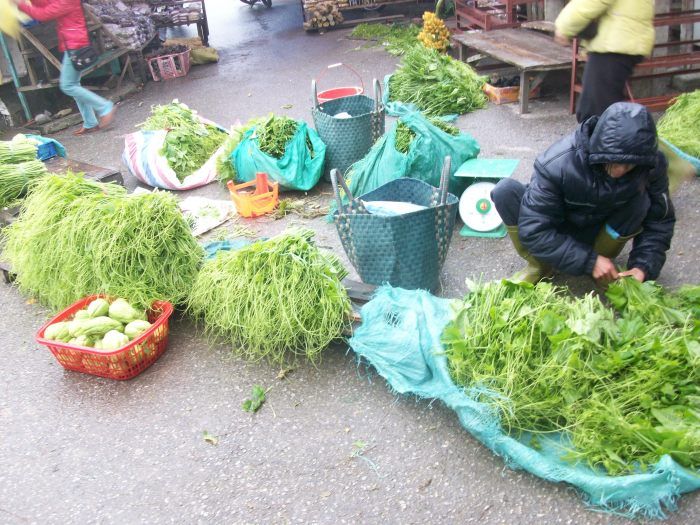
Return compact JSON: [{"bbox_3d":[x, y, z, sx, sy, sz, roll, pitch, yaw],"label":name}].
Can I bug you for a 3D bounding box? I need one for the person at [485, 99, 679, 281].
[{"bbox_3d":[0.939,-0.293,2.783,0.660,0.780,0.630,4,27,21],"label":"person"}]

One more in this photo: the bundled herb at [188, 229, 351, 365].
[{"bbox_3d":[-0.302,0.092,2.824,0.620,0.290,0.520,4,27,21],"label":"bundled herb"}]

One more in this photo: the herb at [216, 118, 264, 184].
[{"bbox_3d":[-0.719,-0.690,4.350,0.270,0.330,0.320,-6,27,0],"label":"herb"}]

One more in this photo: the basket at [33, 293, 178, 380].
[{"bbox_3d":[-0.942,0.297,2.711,0.380,0.140,0.350,7,28,25],"label":"basket"}]

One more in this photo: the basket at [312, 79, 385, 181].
[{"bbox_3d":[-0.011,-0.794,4.153,0.420,0.570,0.350,-6,27,0],"label":"basket"}]

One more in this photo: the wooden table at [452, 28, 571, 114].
[{"bbox_3d":[1.519,-1.782,6.271,0.650,0.380,1.950,-8,25,-4],"label":"wooden table"}]

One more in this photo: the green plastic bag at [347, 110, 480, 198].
[{"bbox_3d":[0.388,-0.694,4.225,0.750,0.380,0.500,-4,25,5],"label":"green plastic bag"}]

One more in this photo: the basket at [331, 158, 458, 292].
[{"bbox_3d":[0.207,-0.181,3.053,0.520,0.490,0.390,-4,25,4],"label":"basket"}]

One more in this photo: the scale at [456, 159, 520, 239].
[{"bbox_3d":[0.674,-0.299,3.336,0.265,0.300,0.265,5,28,20],"label":"scale"}]

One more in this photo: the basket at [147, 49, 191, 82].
[{"bbox_3d":[-2.075,-2.249,7.780,0.470,0.280,0.340,-13,28,-15],"label":"basket"}]

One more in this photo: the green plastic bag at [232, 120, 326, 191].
[{"bbox_3d":[-0.468,-0.705,4.476,0.570,0.350,0.450,-9,25,-5],"label":"green plastic bag"}]

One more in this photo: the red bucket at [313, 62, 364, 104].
[{"bbox_3d":[-0.066,-1.053,4.748,0.325,0.510,0.325,-6,27,0],"label":"red bucket"}]

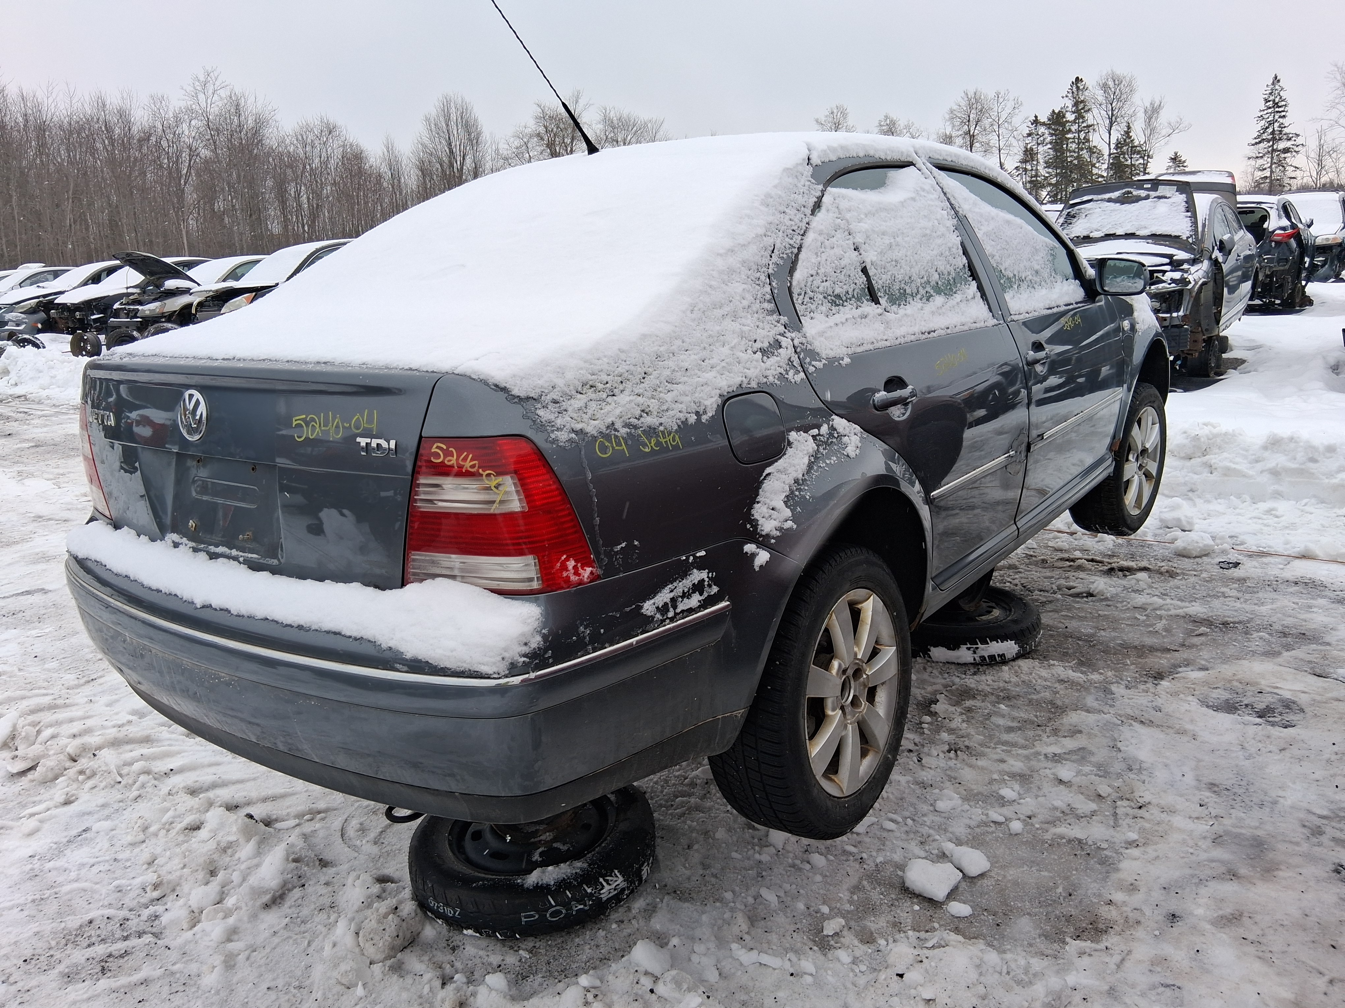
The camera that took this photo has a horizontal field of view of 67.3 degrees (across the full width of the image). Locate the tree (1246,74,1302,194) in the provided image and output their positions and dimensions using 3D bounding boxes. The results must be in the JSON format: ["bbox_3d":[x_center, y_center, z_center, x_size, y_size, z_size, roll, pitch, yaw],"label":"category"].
[{"bbox_3d":[38.740,-21.931,65.000,3.300,11.180,3.300,-3,13,0],"label":"tree"}]

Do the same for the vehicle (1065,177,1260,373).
[{"bbox_3d":[5.530,-2.668,11.650,1.800,1.850,4.400,7,19,36],"label":"vehicle"}]

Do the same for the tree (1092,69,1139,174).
[{"bbox_3d":[34.991,-27.163,80.000,3.700,13.500,3.700,-3,14,0],"label":"tree"}]

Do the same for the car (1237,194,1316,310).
[{"bbox_3d":[10.100,-4.487,17.600,1.820,1.680,4.500,7,17,35],"label":"car"}]

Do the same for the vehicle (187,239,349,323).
[{"bbox_3d":[-5.820,-3.711,17.350,1.780,1.580,4.500,4,15,29],"label":"vehicle"}]

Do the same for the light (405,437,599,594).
[{"bbox_3d":[-0.265,0.020,1.503,0.325,0.255,0.175,4,16,28],"label":"light"}]

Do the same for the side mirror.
[{"bbox_3d":[1.533,-0.778,3.438,0.180,0.135,0.115,9,18,42],"label":"side mirror"}]

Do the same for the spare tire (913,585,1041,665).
[{"bbox_3d":[1.090,0.414,3.860,0.610,0.200,0.610,-3,14,0],"label":"spare tire"}]

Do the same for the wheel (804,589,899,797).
[{"bbox_3d":[0.328,0.390,2.177,0.170,0.438,0.438,3,15,36],"label":"wheel"}]

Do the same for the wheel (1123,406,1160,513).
[{"bbox_3d":[1.844,-0.180,4.116,0.180,0.440,0.440,9,18,41],"label":"wheel"}]

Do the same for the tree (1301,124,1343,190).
[{"bbox_3d":[41.783,-20.432,65.000,3.000,7.920,3.000,-3,13,0],"label":"tree"}]

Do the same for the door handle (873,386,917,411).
[{"bbox_3d":[0.444,-0.216,2.051,0.052,0.046,0.190,7,17,36],"label":"door handle"}]

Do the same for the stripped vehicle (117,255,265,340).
[{"bbox_3d":[-7.200,-3.713,17.800,1.750,1.500,4.400,10,19,42],"label":"stripped vehicle"}]

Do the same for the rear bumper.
[{"bbox_3d":[-0.677,0.201,2.076,1.710,0.390,0.720,7,17,36],"label":"rear bumper"}]

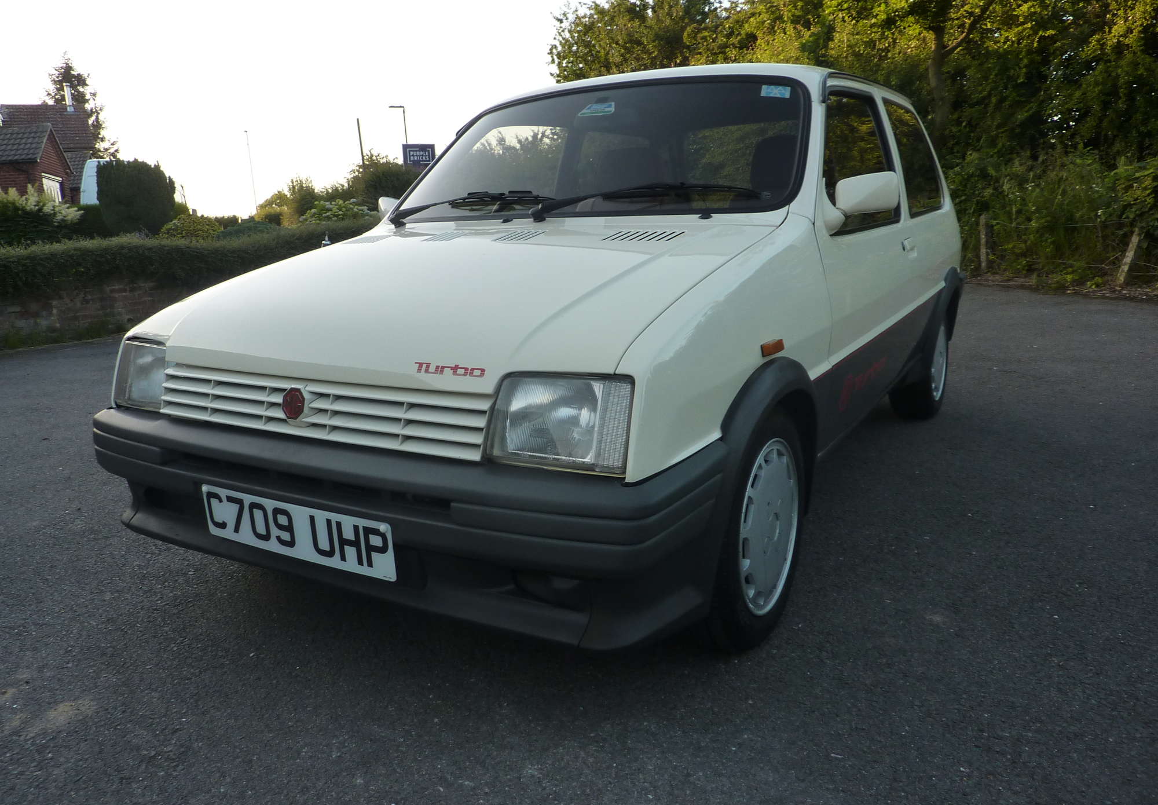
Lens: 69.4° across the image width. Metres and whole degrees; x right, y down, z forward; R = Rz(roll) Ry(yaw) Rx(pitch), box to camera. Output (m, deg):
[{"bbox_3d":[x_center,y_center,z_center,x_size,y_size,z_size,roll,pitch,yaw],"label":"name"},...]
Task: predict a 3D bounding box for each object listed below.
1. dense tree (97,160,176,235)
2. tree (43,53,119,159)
[{"bbox_3d":[-8.737,-3.769,16.500,1.400,1.950,1.400,-8,14,-26],"label":"dense tree"},{"bbox_3d":[-21.478,-10.725,36.000,3.300,8.000,3.300,-9,14,-28],"label":"tree"}]

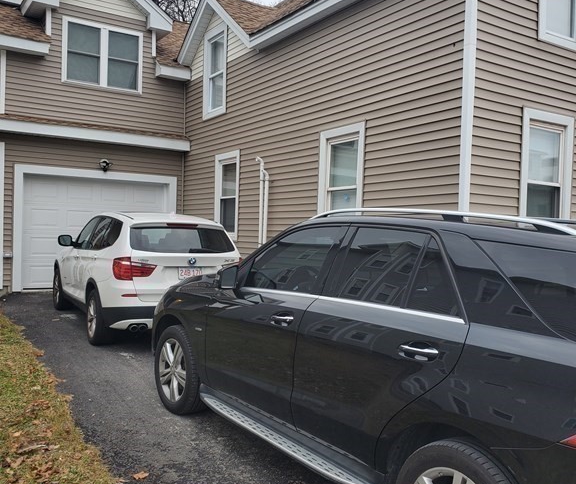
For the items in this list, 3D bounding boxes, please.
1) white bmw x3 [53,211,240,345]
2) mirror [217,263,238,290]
[{"bbox_3d":[-2.290,0.394,8.793,1.881,1.661,4.648,1,3,-31],"label":"white bmw x3"},{"bbox_3d":[-0.437,0.257,4.168,0.205,0.180,0.140,1,3,-36],"label":"mirror"}]

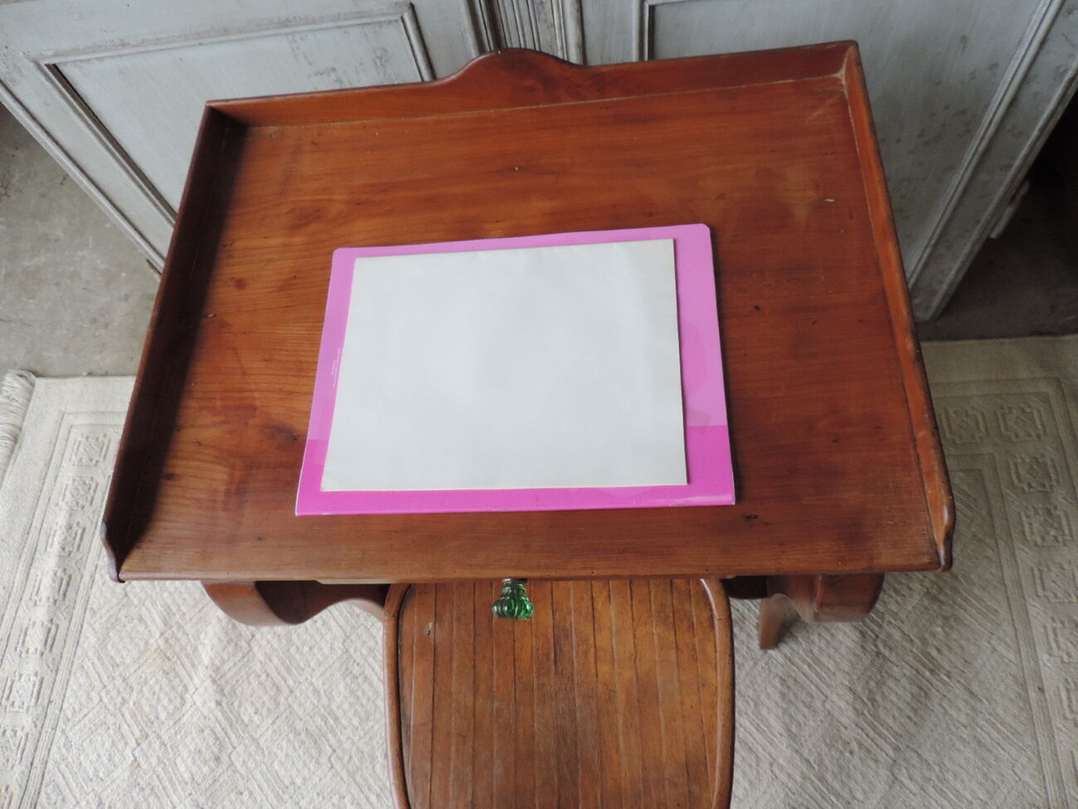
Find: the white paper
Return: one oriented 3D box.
[{"bbox_3d":[-0.028,-0.036,0.606,0.279,0.002,0.216,-2,66,8],"label":"white paper"}]

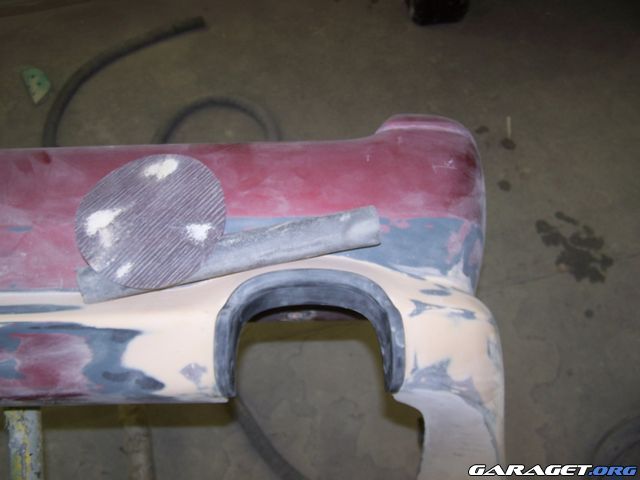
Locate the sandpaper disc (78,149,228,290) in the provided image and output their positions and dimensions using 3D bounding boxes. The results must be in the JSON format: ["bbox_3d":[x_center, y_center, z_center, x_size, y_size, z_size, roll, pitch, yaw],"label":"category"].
[{"bbox_3d":[-0.166,-0.021,0.694,0.150,0.004,0.150,-1,63,2],"label":"sandpaper disc"}]

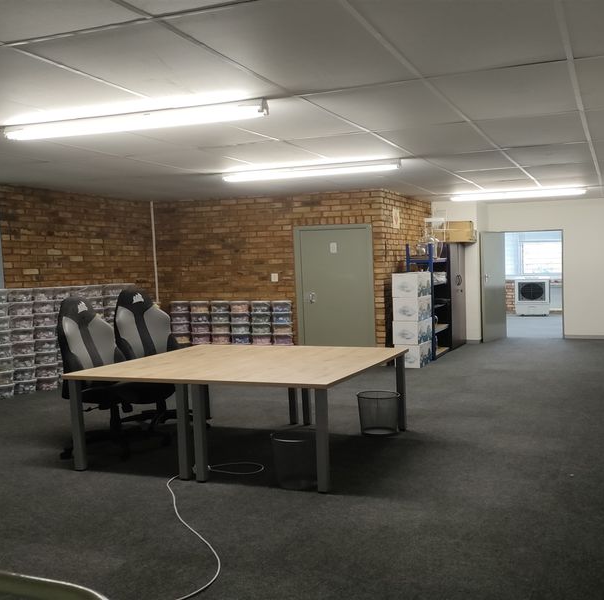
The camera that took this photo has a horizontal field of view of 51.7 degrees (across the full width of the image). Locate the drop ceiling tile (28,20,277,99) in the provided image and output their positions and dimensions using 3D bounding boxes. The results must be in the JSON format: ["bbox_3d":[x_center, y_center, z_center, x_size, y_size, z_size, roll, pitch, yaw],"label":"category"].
[{"bbox_3d":[-0.664,-1.145,3.117,0.718,0.030,1.284,0,4,25],"label":"drop ceiling tile"}]

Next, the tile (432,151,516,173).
[{"bbox_3d":[1.779,-1.445,6.493,0.748,0.030,1.320,0,4,25],"label":"tile"}]

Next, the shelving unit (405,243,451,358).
[{"bbox_3d":[1.782,-0.013,8.944,0.400,1.600,0.920,0,4,25],"label":"shelving unit"}]

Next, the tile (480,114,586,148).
[{"bbox_3d":[1.883,-1.354,5.021,0.750,0.030,1.320,0,4,25],"label":"tile"}]

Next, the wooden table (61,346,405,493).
[{"bbox_3d":[-0.407,0.804,4.815,2.042,0.673,1.723,0,4,25],"label":"wooden table"}]

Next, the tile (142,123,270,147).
[{"bbox_3d":[-0.812,-1.228,4.495,0.724,0.030,1.301,0,4,25],"label":"tile"}]

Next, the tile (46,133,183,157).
[{"bbox_3d":[-1.501,-1.219,4.713,0.721,0.030,1.320,0,4,25],"label":"tile"}]

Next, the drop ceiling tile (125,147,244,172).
[{"bbox_3d":[-0.956,-1.316,5.931,0.750,0.030,1.320,0,4,25],"label":"drop ceiling tile"}]

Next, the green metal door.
[{"bbox_3d":[0.454,-0.088,8.450,1.120,1.920,0.100,0,4,22],"label":"green metal door"}]

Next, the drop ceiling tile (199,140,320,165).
[{"bbox_3d":[-0.241,-1.326,5.716,0.739,0.030,1.320,0,4,25],"label":"drop ceiling tile"}]

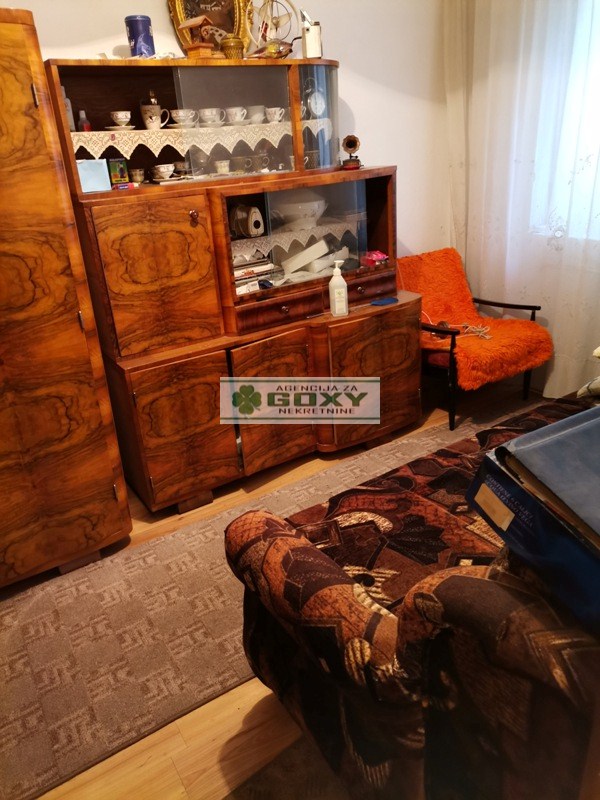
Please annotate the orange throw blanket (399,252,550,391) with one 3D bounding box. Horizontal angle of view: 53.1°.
[{"bbox_3d":[0.871,-0.482,3.260,0.646,0.563,0.716,-17,25,-28],"label":"orange throw blanket"}]

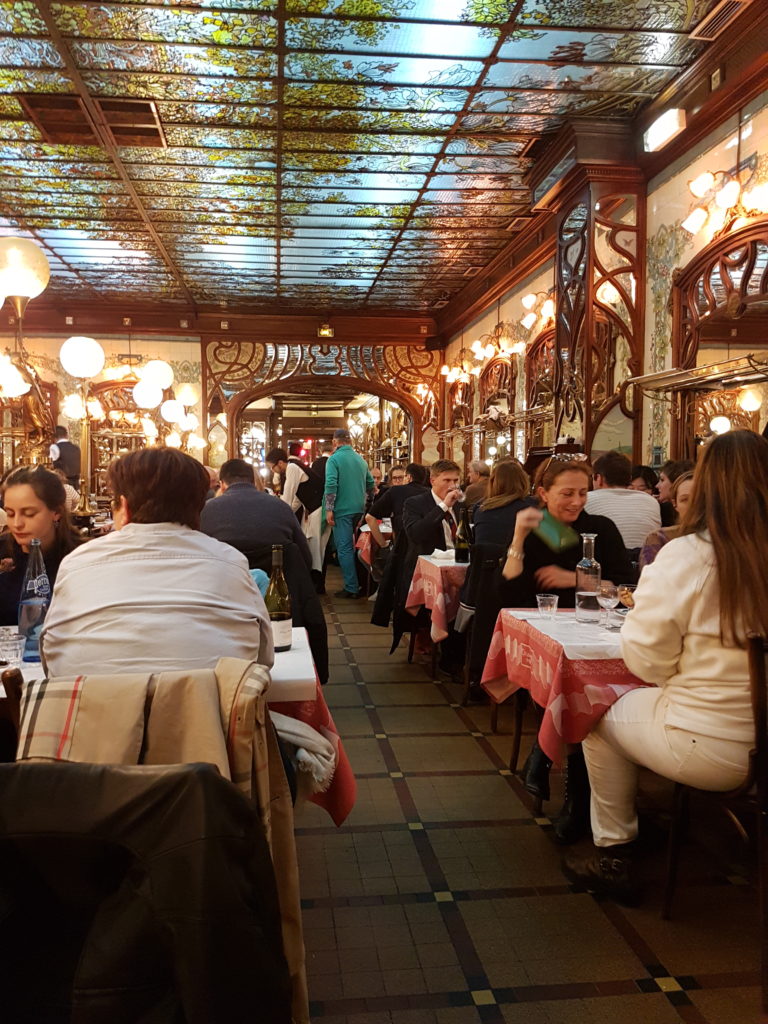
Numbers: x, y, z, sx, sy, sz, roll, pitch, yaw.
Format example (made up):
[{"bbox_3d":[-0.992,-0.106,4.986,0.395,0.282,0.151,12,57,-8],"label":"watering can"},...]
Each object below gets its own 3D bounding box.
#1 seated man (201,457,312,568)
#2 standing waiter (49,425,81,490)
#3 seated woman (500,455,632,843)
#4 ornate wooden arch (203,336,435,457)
[{"bbox_3d":[-0.677,0.383,3.748,0.600,1.300,0.800,1,3,-8],"label":"seated man"},{"bbox_3d":[-3.934,-0.177,9.500,0.500,1.770,0.360,-2,4,-38],"label":"standing waiter"},{"bbox_3d":[0.752,0.444,2.991,0.570,1.330,0.780,1,3,-15],"label":"seated woman"},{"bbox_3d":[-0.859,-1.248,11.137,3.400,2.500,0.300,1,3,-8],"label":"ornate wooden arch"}]

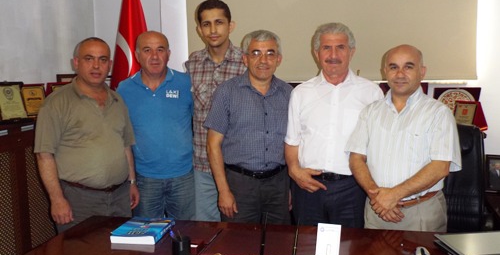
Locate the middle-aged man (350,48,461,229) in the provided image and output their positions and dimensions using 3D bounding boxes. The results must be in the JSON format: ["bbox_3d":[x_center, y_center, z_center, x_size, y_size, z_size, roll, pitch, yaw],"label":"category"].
[{"bbox_3d":[0.730,0.414,2.305,0.540,1.610,0.350,2,6,25],"label":"middle-aged man"}]

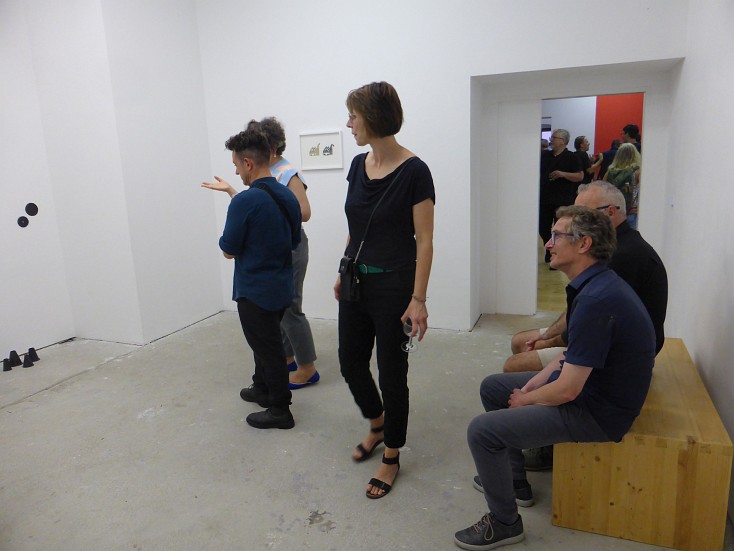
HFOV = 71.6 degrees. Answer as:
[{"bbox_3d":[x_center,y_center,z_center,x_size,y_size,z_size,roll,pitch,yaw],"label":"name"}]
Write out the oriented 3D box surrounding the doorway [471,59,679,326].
[{"bbox_3d":[1.693,-0.578,4.356,1.520,2.160,0.520,2,11,21],"label":"doorway"}]

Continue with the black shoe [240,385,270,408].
[{"bbox_3d":[-0.675,0.756,3.230,0.285,0.110,0.105,4,12,29],"label":"black shoe"}]

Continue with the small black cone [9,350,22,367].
[{"bbox_3d":[-2.828,0.664,4.089,0.095,0.116,0.095,2,11,21],"label":"small black cone"}]

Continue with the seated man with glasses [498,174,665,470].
[{"bbox_3d":[0.982,0.240,2.373,0.760,1.330,0.540,2,11,21],"label":"seated man with glasses"}]

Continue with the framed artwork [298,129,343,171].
[{"bbox_3d":[-0.429,-1.166,4.777,0.450,0.345,0.030,2,11,21],"label":"framed artwork"}]

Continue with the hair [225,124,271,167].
[{"bbox_3d":[-0.638,-0.695,2.765,0.235,0.205,0.175,0,11,13],"label":"hair"}]

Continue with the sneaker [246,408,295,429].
[{"bbox_3d":[-0.554,0.807,2.940,0.285,0.108,0.105,-2,11,2],"label":"sneaker"}]

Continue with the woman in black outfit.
[{"bbox_3d":[0.073,0.081,2.243,0.470,1.750,0.400,3,12,25],"label":"woman in black outfit"}]

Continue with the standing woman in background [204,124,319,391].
[{"bbox_3d":[-0.699,-0.139,3.503,0.850,1.770,0.480,-3,11,-5],"label":"standing woman in background"}]

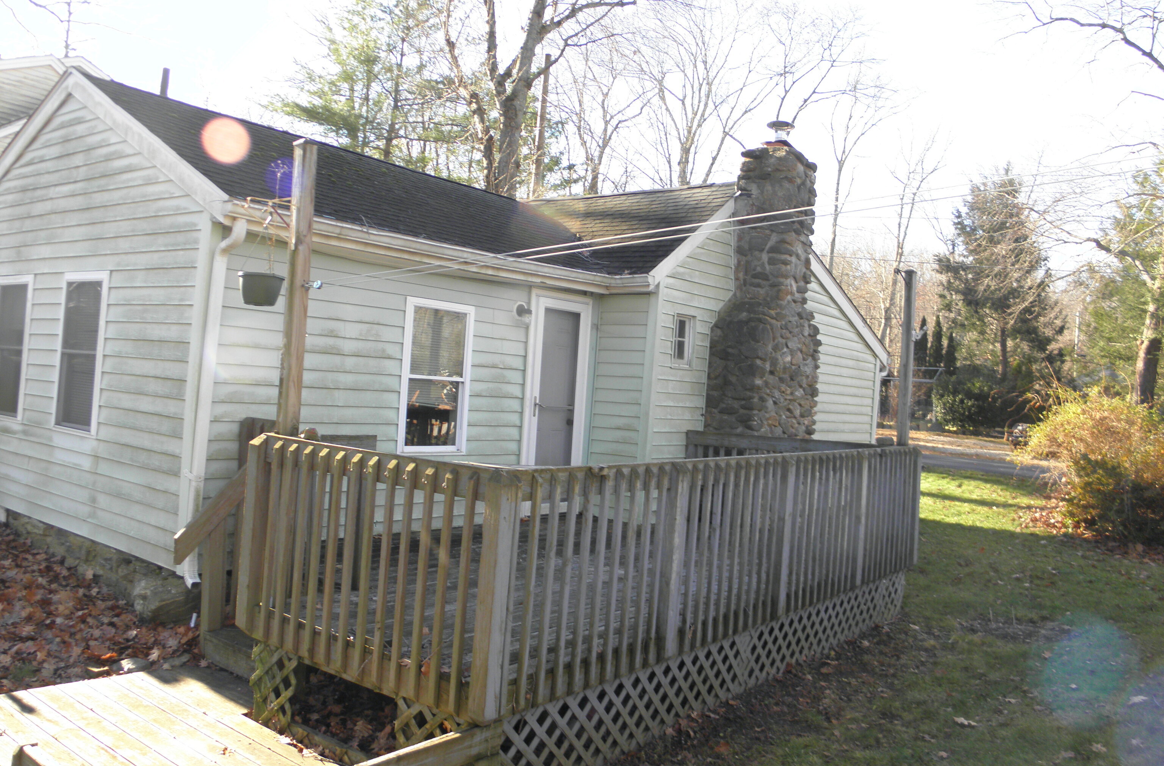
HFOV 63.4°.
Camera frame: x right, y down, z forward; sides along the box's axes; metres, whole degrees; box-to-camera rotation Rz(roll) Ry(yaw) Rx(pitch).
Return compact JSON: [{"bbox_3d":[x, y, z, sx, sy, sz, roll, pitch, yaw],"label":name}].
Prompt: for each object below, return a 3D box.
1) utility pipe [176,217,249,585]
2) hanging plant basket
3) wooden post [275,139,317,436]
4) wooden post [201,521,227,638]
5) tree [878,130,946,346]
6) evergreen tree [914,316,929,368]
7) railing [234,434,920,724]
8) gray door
[{"bbox_3d":[-2.355,0.139,6.082,0.380,2.420,0.110,4,0,40],"label":"utility pipe"},{"bbox_3d":[-1.802,-0.524,5.299,0.250,0.175,0.250,4,0,40],"label":"hanging plant basket"},{"bbox_3d":[-1.549,-0.074,5.077,0.095,2.450,0.095,4,0,40],"label":"wooden post"},{"bbox_3d":[-2.141,1.086,5.501,0.090,0.780,0.090,4,0,40],"label":"wooden post"},{"bbox_3d":[17.409,-5.674,50.000,4.200,15.500,4.000,4,0,19],"label":"tree"},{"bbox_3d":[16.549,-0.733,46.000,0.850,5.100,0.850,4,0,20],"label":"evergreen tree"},{"bbox_3d":[0.459,0.909,6.516,2.050,1.030,5.640,4,0,36],"label":"railing"},{"bbox_3d":[-0.278,0.238,8.947,0.060,1.970,0.780,4,0,40],"label":"gray door"}]

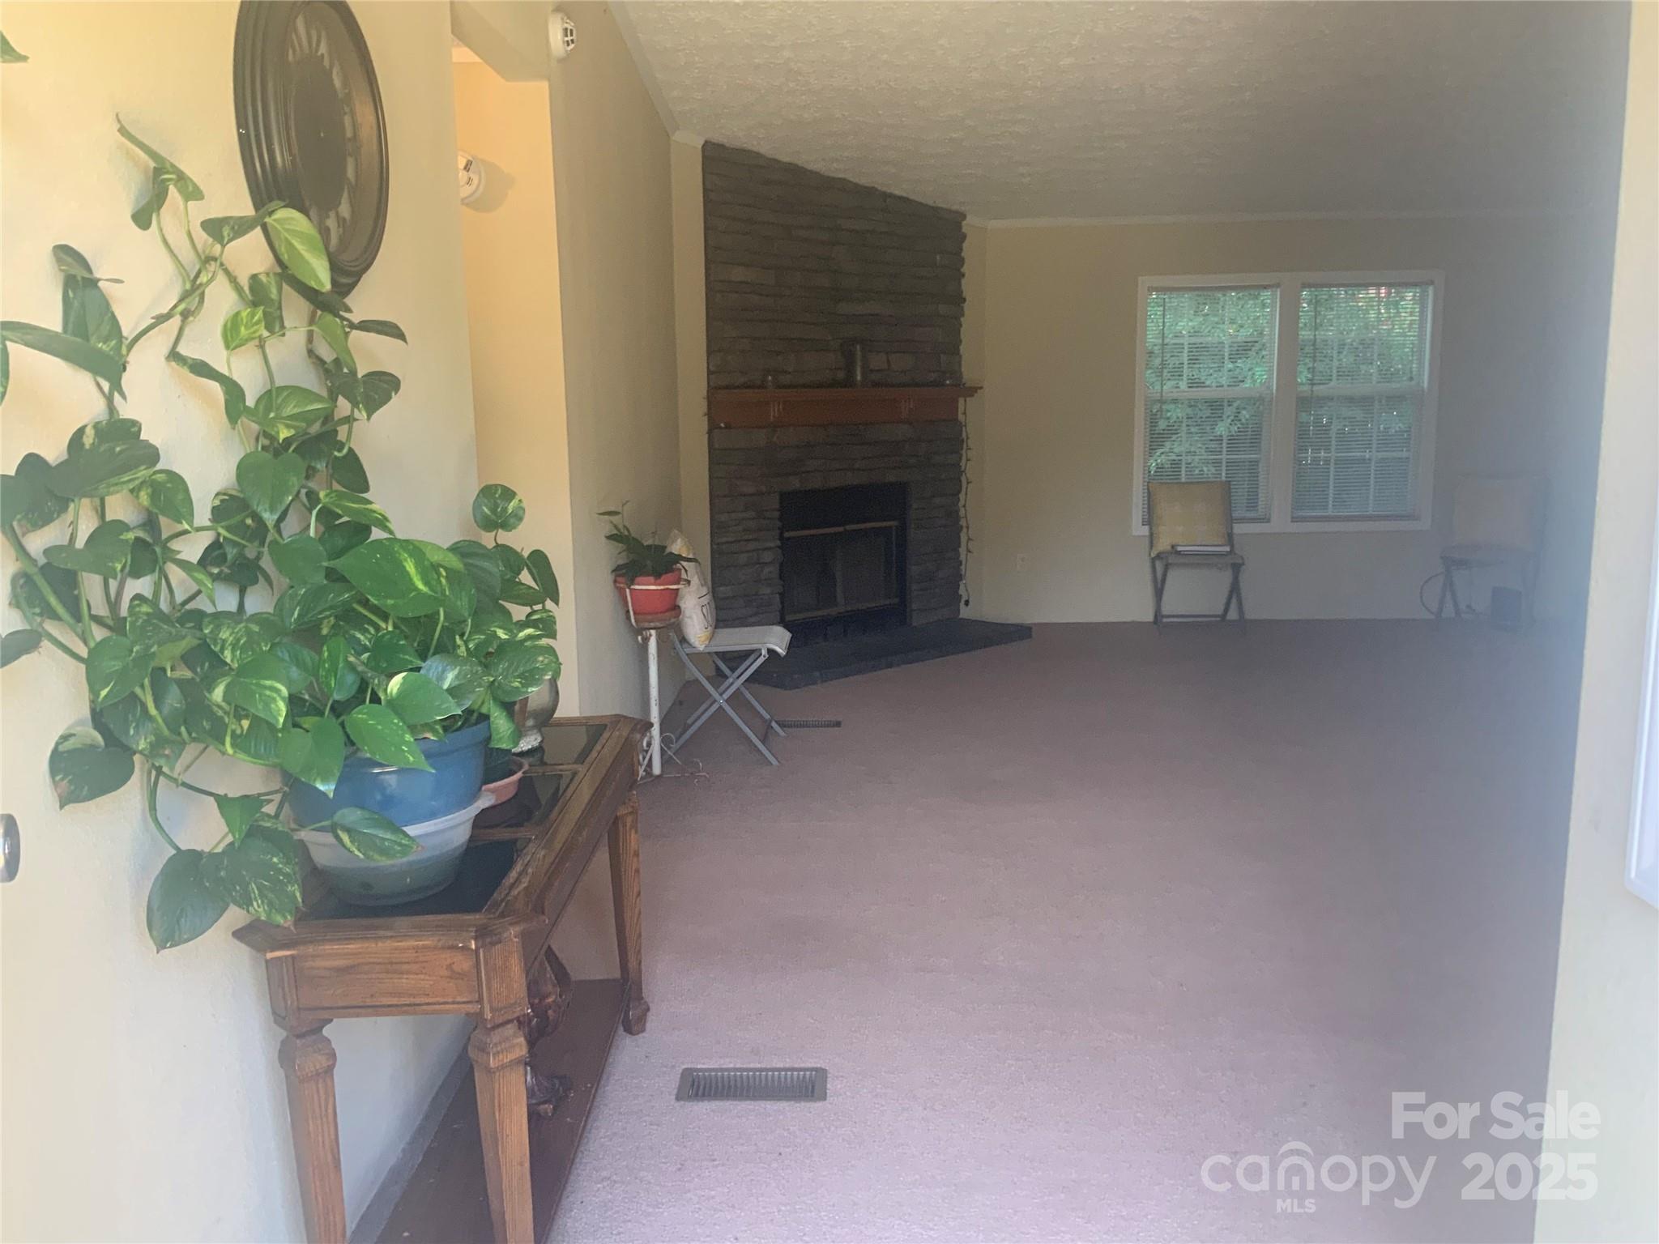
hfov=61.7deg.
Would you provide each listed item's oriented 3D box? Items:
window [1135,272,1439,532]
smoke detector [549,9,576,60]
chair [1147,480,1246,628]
[{"bbox_3d":[2.617,-1.244,7.969,1.710,1.460,0.090,-1,9,2],"label":"window"},{"bbox_3d":[-0.759,-1.665,3.945,0.050,0.135,0.135,-1,9,2],"label":"smoke detector"},{"bbox_3d":[2.083,-0.374,7.871,0.480,0.830,0.470,-1,9,2],"label":"chair"}]

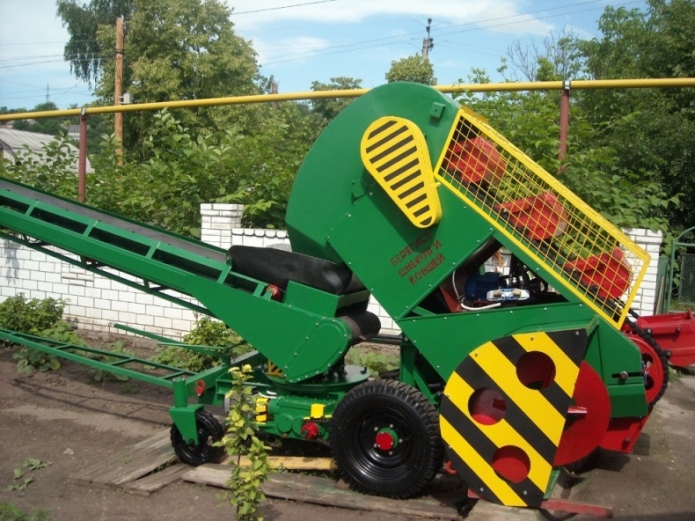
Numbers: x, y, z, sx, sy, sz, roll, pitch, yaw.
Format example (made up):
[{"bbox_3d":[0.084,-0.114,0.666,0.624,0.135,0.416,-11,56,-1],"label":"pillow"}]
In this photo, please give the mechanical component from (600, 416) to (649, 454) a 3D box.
[{"bbox_3d":[1.676,1.059,4.250,0.260,0.220,0.180,4,5,25],"label":"mechanical component"}]

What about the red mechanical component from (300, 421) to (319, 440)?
[{"bbox_3d":[-0.249,1.113,4.600,0.110,0.115,0.100,4,5,25],"label":"red mechanical component"}]

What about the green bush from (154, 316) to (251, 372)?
[{"bbox_3d":[-1.506,0.862,7.300,0.850,0.520,0.700,4,5,25],"label":"green bush"}]

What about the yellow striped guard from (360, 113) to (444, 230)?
[{"bbox_3d":[0.359,-0.564,4.500,0.400,0.760,0.110,-23,-7,24],"label":"yellow striped guard"}]

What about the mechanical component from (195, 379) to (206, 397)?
[{"bbox_3d":[-0.942,0.813,4.500,0.075,0.115,0.040,4,5,25],"label":"mechanical component"}]

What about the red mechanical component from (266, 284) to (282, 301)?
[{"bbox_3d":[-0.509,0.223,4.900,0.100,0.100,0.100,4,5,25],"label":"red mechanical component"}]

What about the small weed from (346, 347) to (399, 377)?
[{"bbox_3d":[0.240,0.970,6.750,0.480,0.280,0.400,4,5,25],"label":"small weed"}]

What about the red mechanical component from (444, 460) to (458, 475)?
[{"bbox_3d":[0.617,1.229,4.170,0.085,0.085,0.050,4,5,25],"label":"red mechanical component"}]

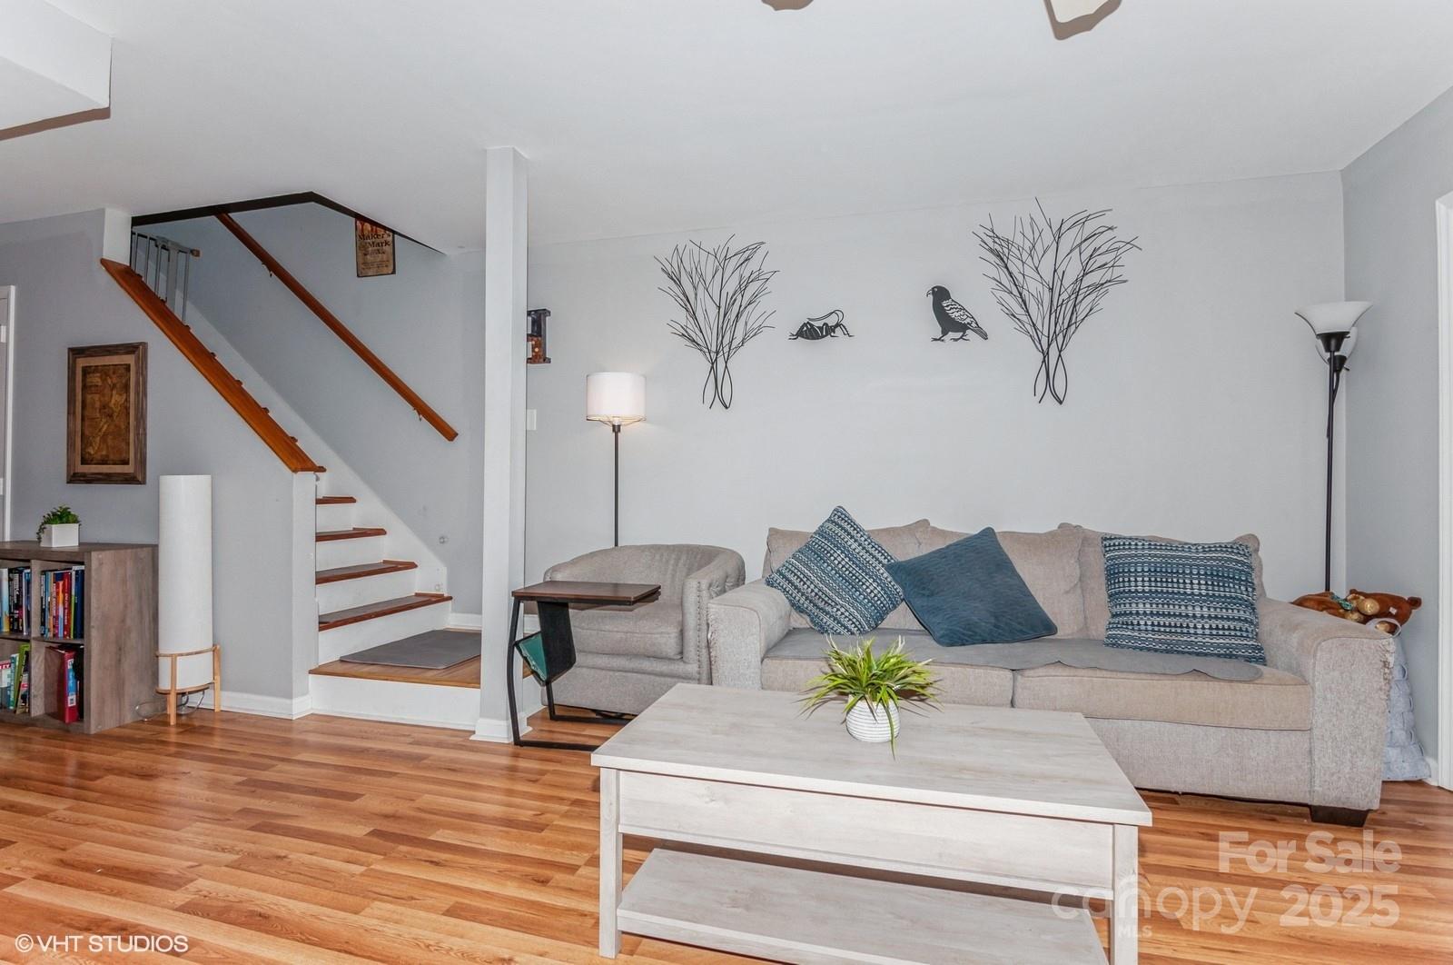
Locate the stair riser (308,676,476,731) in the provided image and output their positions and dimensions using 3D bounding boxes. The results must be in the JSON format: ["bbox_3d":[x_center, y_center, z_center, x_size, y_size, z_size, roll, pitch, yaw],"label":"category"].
[{"bbox_3d":[-1.476,0.972,3.055,0.910,0.195,0.030,0,-1,14],"label":"stair riser"}]

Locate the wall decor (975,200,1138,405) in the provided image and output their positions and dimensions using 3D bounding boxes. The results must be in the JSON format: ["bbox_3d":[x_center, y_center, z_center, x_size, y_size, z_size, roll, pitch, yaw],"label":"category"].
[{"bbox_3d":[1.574,-0.866,3.283,0.730,1.000,0.040,0,-1,14],"label":"wall decor"}]

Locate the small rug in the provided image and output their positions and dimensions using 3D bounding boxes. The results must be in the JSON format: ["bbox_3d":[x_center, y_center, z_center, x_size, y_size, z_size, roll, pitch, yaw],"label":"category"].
[{"bbox_3d":[-1.497,0.860,3.581,0.610,0.012,0.750,0,-1,14],"label":"small rug"}]

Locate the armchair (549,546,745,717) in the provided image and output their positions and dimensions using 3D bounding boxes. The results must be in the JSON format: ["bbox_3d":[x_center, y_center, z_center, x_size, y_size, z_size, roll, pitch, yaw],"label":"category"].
[{"bbox_3d":[-0.366,0.697,3.339,0.805,0.742,0.773,0,0,19],"label":"armchair"}]

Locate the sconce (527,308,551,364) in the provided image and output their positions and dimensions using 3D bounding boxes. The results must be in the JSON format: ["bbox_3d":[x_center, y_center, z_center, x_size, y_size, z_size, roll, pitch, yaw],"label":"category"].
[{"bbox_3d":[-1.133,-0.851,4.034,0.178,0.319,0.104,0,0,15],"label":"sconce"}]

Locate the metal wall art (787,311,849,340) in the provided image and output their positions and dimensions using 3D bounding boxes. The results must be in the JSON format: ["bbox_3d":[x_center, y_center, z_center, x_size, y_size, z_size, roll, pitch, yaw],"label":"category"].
[{"bbox_3d":[0.491,-0.817,3.563,0.340,0.178,0.025,0,-1,14],"label":"metal wall art"}]

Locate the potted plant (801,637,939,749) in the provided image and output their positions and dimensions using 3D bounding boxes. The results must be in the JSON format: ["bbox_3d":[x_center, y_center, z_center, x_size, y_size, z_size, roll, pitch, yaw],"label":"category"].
[{"bbox_3d":[0.341,0.488,1.641,0.298,0.235,0.282,0,0,15],"label":"potted plant"}]

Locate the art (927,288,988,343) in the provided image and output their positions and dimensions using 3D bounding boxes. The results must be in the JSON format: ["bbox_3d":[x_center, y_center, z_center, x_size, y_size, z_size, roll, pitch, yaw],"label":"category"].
[{"bbox_3d":[1.172,-0.859,3.481,0.298,0.303,0.026,0,0,15],"label":"art"}]

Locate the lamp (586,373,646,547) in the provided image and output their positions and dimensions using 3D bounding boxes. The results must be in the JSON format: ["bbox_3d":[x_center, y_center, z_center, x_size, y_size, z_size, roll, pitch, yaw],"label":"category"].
[{"bbox_3d":[-0.599,0.236,3.737,0.314,1.669,0.314,0,0,15],"label":"lamp"}]

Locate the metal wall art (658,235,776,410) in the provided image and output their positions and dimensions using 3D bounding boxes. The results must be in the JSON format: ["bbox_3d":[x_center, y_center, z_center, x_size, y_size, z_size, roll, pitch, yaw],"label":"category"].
[{"bbox_3d":[-0.060,-0.866,3.698,0.700,0.955,0.040,0,-1,14],"label":"metal wall art"}]

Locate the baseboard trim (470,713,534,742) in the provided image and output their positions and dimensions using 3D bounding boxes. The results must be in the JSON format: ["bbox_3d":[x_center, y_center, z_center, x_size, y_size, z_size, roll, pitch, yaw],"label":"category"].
[{"bbox_3d":[-0.956,1.023,2.920,0.180,0.097,0.180,0,-1,14],"label":"baseboard trim"}]

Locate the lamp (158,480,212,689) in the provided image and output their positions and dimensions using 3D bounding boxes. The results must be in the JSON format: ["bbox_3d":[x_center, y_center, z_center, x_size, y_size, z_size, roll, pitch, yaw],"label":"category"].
[{"bbox_3d":[-2.449,0.511,3.116,0.214,1.087,0.214,0,0,15],"label":"lamp"}]

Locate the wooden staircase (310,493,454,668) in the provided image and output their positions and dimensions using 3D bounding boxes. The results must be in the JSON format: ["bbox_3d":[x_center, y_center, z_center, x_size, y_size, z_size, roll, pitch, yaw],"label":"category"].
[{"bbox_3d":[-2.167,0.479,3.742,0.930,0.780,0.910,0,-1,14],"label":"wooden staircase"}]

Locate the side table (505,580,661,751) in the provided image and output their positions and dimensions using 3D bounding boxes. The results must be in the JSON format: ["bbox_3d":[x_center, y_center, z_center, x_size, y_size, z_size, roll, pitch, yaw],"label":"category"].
[{"bbox_3d":[-0.581,0.751,2.865,0.554,0.627,0.350,0,0,15],"label":"side table"}]

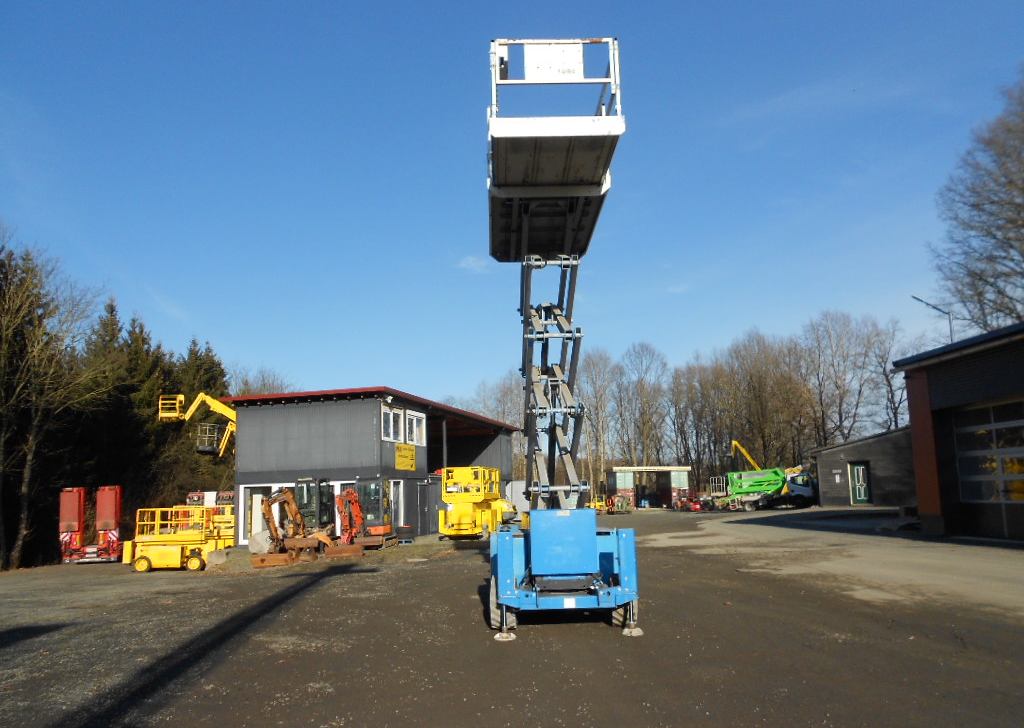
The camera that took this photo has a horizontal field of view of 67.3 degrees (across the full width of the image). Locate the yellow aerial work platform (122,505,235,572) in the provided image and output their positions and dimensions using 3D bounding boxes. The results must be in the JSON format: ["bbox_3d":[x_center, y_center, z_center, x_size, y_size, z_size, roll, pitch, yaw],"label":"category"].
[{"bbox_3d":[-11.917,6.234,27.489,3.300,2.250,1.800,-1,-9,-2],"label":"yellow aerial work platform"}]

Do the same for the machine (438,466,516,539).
[{"bbox_3d":[-1.204,4.873,26.883,1.720,2.500,3.300,-3,-10,13],"label":"machine"}]

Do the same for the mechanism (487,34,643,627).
[{"bbox_3d":[0.536,-0.148,10.506,1.750,6.870,4.050,-1,-9,-2],"label":"mechanism"}]

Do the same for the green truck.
[{"bbox_3d":[16.450,8.150,49.579,5.900,2.700,2.100,0,-10,-10],"label":"green truck"}]

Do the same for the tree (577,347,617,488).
[{"bbox_3d":[11.316,8.690,104.965,5.500,22.000,5.500,-1,-9,0],"label":"tree"}]

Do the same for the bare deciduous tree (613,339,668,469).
[{"bbox_3d":[18.230,8.912,112.001,7.500,23.800,7.500,-1,-9,0],"label":"bare deciduous tree"}]

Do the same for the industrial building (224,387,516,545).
[{"bbox_3d":[-5.348,5.389,38.413,6.900,5.750,20.800,-4,-10,14],"label":"industrial building"}]

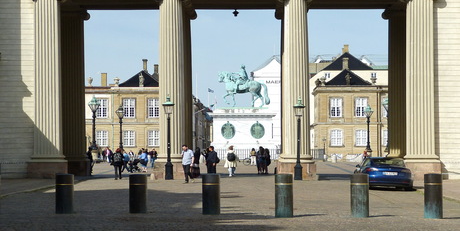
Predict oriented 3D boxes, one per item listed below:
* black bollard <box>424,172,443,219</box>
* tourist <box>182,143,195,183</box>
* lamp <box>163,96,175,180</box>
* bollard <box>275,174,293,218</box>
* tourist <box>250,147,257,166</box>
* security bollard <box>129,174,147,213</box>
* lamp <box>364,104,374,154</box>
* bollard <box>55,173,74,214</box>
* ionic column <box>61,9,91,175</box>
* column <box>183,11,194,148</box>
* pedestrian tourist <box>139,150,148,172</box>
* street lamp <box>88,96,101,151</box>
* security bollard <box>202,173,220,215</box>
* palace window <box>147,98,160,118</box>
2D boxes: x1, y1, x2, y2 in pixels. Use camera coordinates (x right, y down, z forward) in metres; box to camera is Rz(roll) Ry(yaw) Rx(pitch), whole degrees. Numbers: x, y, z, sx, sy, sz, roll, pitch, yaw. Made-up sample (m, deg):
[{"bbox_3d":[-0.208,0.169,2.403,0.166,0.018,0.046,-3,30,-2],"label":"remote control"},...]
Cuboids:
[{"bbox_3d":[4.703,1.862,26.400,0.420,1.016,0.420,0,-2,1],"label":"black bollard"},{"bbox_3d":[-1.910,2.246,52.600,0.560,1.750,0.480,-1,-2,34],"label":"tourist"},{"bbox_3d":[-3.133,1.111,58.800,0.620,4.380,0.620,0,-2,1],"label":"lamp"},{"bbox_3d":[1.217,1.820,25.800,0.400,0.980,0.400,0,-2,1],"label":"bollard"},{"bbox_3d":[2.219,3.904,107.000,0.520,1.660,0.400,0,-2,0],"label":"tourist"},{"bbox_3d":[-2.218,1.910,27.700,0.430,0.950,0.430,0,-2,1],"label":"security bollard"},{"bbox_3d":[16.554,1.964,136.000,1.080,6.300,1.080,0,-2,1],"label":"lamp"},{"bbox_3d":[-3.995,1.912,27.700,0.430,0.950,0.430,0,-2,1],"label":"bollard"},{"bbox_3d":[-9.522,-1.417,69.800,2.080,9.950,2.000,0,-2,1],"label":"ionic column"},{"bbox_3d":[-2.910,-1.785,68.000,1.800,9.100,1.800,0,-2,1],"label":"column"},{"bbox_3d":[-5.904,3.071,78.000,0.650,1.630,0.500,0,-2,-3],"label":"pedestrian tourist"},{"bbox_3d":[-14.455,0.854,122.000,1.206,5.925,1.206,0,-2,1],"label":"street lamp"},{"bbox_3d":[-0.434,1.853,26.800,0.420,0.938,0.420,0,-2,1],"label":"security bollard"},{"bbox_3d":[-11.239,-1.139,169.000,2.000,2.950,0.300,0,-2,1],"label":"palace window"}]

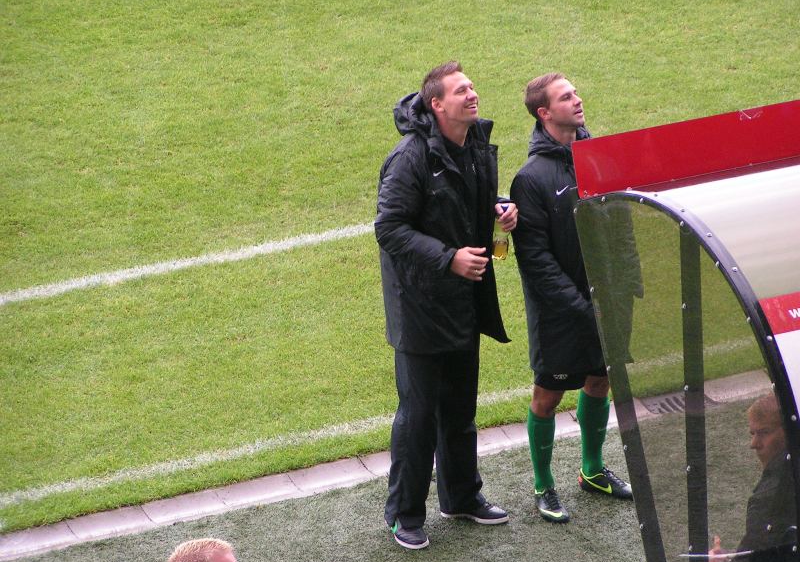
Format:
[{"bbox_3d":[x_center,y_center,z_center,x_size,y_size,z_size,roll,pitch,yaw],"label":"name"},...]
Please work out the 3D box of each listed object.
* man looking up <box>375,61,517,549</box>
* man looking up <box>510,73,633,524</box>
[{"bbox_3d":[0.178,0.057,18.350,0.500,1.880,0.560,17,31,34],"label":"man looking up"},{"bbox_3d":[0.661,0.021,18.600,0.410,1.760,0.560,22,33,40],"label":"man looking up"}]

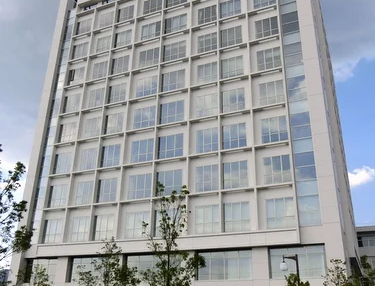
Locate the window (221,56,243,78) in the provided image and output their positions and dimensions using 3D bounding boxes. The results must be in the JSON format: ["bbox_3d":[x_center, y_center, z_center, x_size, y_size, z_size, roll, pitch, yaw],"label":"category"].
[{"bbox_3d":[4.937,-8.234,39.332,2.440,2.470,0.150,-8,-25,21],"label":"window"}]

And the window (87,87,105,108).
[{"bbox_3d":[-10.906,-5.587,44.031,2.409,2.528,0.150,-9,-25,22],"label":"window"}]

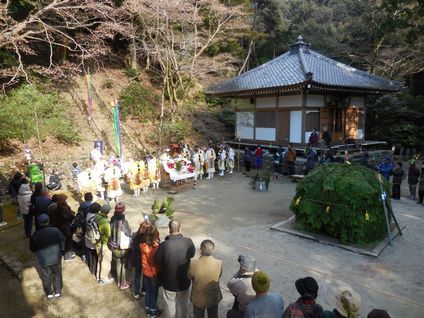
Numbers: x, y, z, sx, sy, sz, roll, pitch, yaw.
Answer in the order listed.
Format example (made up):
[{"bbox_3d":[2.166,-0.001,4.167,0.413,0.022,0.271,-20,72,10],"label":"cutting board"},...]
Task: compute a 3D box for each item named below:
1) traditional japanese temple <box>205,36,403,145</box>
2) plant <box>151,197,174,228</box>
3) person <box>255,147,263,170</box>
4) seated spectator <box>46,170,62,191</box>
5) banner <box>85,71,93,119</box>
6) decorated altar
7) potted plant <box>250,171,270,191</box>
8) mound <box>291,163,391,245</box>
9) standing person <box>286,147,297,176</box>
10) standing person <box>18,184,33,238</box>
[{"bbox_3d":[7.083,-5.081,24.871,10.890,9.246,10.890,-5,9,-33],"label":"traditional japanese temple"},{"bbox_3d":[-1.490,1.628,9.413,0.720,0.880,0.680,0,7,0],"label":"plant"},{"bbox_3d":[2.982,-0.037,19.509,0.500,1.600,0.360,1,8,6],"label":"person"},{"bbox_3d":[-7.259,0.967,14.258,0.550,0.880,0.550,5,9,31],"label":"seated spectator"},{"bbox_3d":[-8.651,-4.476,21.500,0.500,3.237,0.350,-3,8,-20],"label":"banner"},{"bbox_3d":[-1.563,0.795,14.539,1.250,1.200,1.250,-7,10,-42],"label":"decorated altar"},{"bbox_3d":[2.221,0.979,14.223,0.850,0.950,0.800,0,7,0],"label":"potted plant"},{"bbox_3d":[3.913,1.075,9.277,2.750,1.900,2.750,7,10,40],"label":"mound"},{"bbox_3d":[4.666,0.109,18.177,0.540,1.670,0.380,3,8,20],"label":"standing person"},{"bbox_3d":[-5.090,1.403,8.352,0.440,1.570,0.340,5,9,30],"label":"standing person"}]

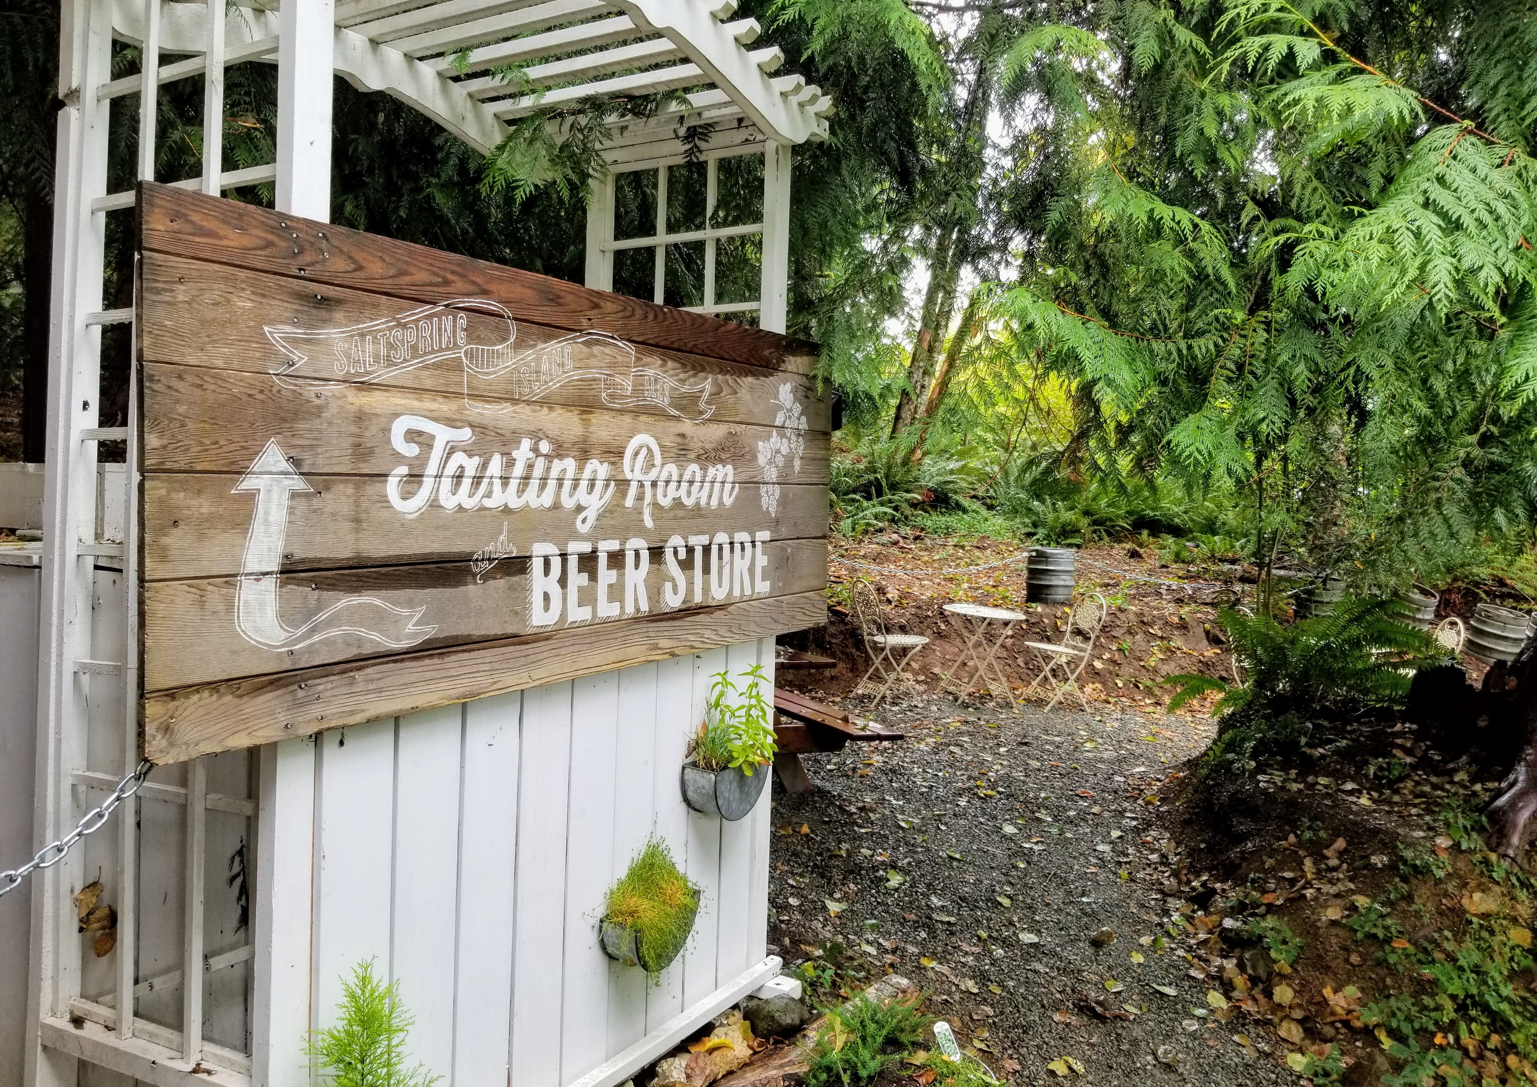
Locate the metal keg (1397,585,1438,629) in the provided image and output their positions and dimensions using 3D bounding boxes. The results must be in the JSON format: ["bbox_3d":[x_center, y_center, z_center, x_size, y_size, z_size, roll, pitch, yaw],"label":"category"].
[{"bbox_3d":[5.272,0.548,9.500,0.390,0.400,0.390,21,17,29],"label":"metal keg"}]

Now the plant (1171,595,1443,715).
[{"bbox_3d":[2.728,0.568,5.900,1.220,0.600,1.050,2,2,25],"label":"plant"}]

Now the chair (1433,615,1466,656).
[{"bbox_3d":[5.107,1.025,9.000,0.490,0.920,0.410,1,2,-9],"label":"chair"}]

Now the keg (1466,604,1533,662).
[{"bbox_3d":[5.930,0.767,9.400,0.410,0.440,0.410,13,12,30],"label":"keg"}]

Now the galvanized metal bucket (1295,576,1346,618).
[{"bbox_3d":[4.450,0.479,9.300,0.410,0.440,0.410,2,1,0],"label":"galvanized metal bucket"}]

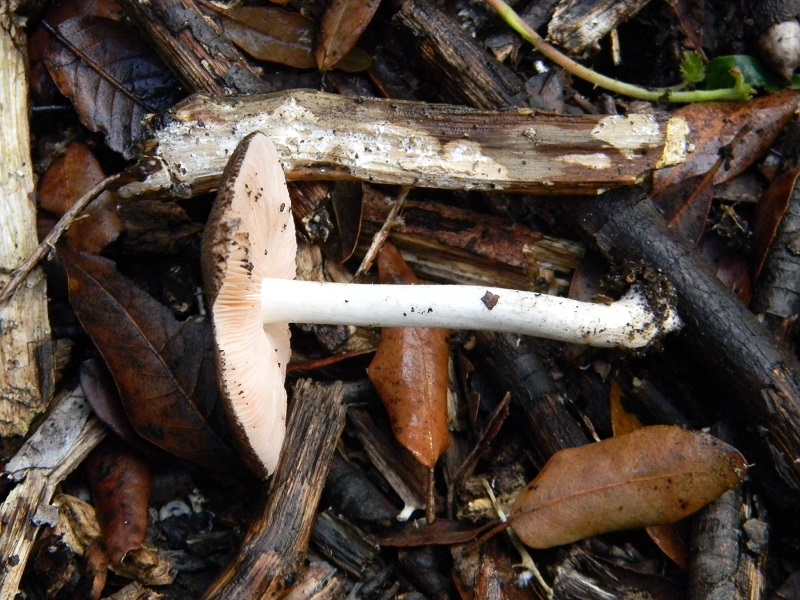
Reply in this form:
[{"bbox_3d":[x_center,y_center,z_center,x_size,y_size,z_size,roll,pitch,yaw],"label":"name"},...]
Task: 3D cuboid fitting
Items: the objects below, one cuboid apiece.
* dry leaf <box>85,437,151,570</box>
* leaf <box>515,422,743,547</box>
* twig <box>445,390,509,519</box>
[{"bbox_3d":[-0.070,0.050,0.476,0.015,0.009,0.033,-6,77,-1],"label":"dry leaf"},{"bbox_3d":[0.056,0.045,0.465,0.059,0.009,0.024,-13,78,-3],"label":"leaf"},{"bbox_3d":[0.019,0.038,0.472,0.006,0.007,0.034,26,79,6],"label":"twig"}]

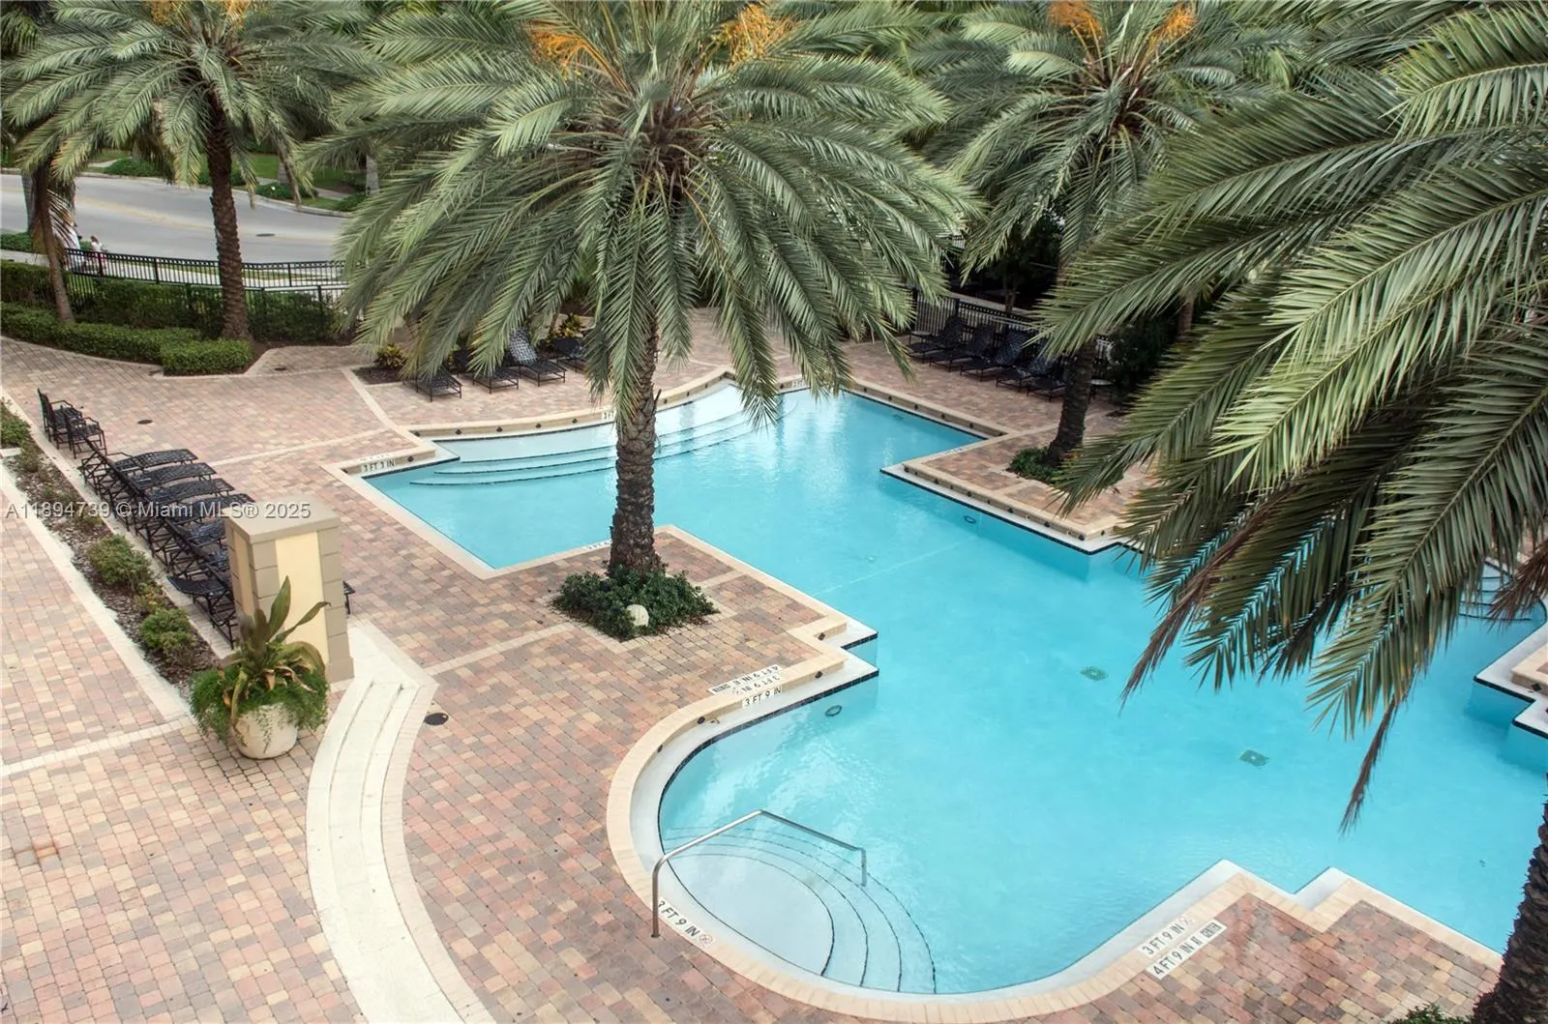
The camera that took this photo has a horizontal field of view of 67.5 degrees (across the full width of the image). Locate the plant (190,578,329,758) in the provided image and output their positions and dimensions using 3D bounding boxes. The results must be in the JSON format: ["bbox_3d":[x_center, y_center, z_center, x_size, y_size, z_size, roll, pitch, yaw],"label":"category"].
[{"bbox_3d":[-5.209,1.553,11.659,1.270,1.680,1.270,-16,28,-39],"label":"plant"}]

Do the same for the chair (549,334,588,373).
[{"bbox_3d":[-4.417,-3.655,27.137,0.700,0.620,1.900,-15,28,-37],"label":"chair"}]

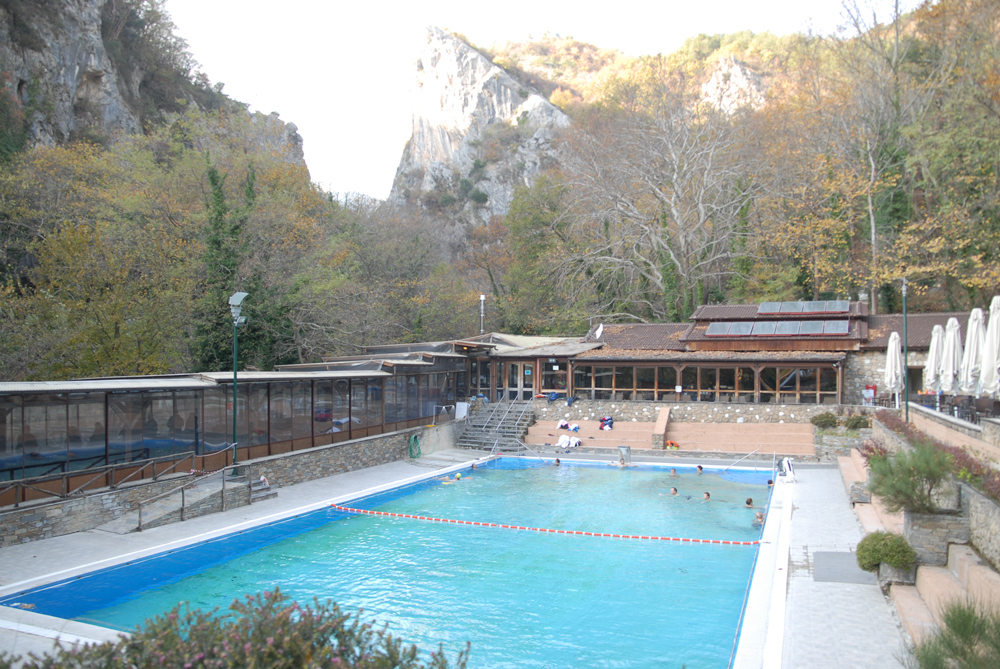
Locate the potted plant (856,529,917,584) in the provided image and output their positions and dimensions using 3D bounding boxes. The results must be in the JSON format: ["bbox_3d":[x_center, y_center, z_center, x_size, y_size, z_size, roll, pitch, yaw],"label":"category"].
[{"bbox_3d":[7.064,3.994,12.668,0.950,0.800,0.950,-1,-4,23],"label":"potted plant"}]

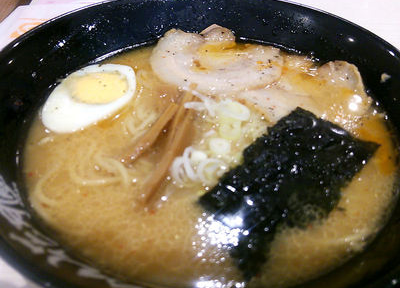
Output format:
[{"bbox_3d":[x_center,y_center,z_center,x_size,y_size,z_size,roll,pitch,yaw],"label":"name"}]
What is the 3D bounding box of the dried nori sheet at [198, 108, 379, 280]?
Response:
[{"bbox_3d":[0.039,0.014,0.151,0.043,0.013,0.079,35,59,27],"label":"dried nori sheet"}]

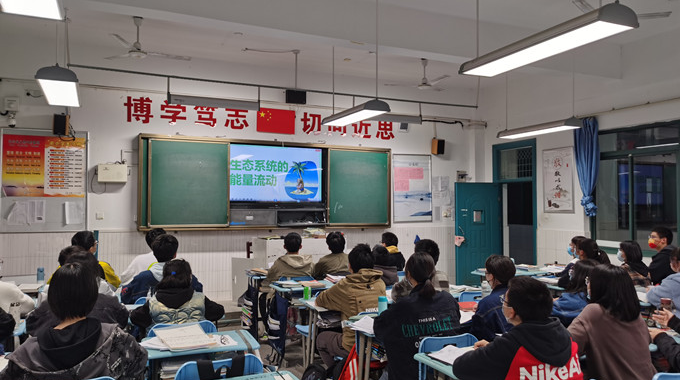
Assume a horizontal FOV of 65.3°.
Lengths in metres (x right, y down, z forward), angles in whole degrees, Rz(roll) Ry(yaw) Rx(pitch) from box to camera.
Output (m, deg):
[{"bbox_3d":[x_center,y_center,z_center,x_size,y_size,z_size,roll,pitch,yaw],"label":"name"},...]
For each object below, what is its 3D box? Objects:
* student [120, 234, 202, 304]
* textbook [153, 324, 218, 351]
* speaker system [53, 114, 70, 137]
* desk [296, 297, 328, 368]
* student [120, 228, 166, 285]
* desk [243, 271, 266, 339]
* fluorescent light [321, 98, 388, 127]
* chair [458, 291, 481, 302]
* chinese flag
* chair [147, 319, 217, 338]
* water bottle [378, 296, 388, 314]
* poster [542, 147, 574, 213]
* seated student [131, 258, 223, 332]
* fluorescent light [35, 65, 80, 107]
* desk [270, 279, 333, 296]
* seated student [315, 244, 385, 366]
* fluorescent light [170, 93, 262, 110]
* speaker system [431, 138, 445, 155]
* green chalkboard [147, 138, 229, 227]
[{"bbox_3d":[-1.546,1.032,4.589,0.600,1.300,0.750,1,-2,-19],"label":"student"},{"bbox_3d":[-0.904,0.853,3.109,0.270,0.030,0.220,2,20,-36],"label":"textbook"},{"bbox_3d":[-3.614,-0.831,6.893,0.155,0.265,0.175,2,2,-15],"label":"speaker system"},{"bbox_3d":[0.011,1.304,4.316,0.600,0.770,0.420,1,-2,-24],"label":"desk"},{"bbox_3d":[-1.946,1.091,5.562,0.580,1.340,0.750,1,-2,-25],"label":"student"},{"bbox_3d":[-0.792,1.377,6.279,0.610,0.745,0.410,1,-2,-24],"label":"desk"},{"bbox_3d":[0.156,-0.874,6.128,0.280,0.120,1.220,1,-2,-25],"label":"fluorescent light"},{"bbox_3d":[1.150,1.293,4.756,0.420,0.810,0.470,1,-2,-24],"label":"chair"},{"bbox_3d":[-0.978,-1.073,8.295,0.592,0.368,0.020,1,-2,-24],"label":"chinese flag"},{"bbox_3d":[-1.070,1.236,3.490,0.420,0.810,0.470,1,-2,-26],"label":"chair"},{"bbox_3d":[0.289,0.801,3.528,0.064,0.182,0.064,0,-2,0],"label":"water bottle"},{"bbox_3d":[3.431,-0.144,8.323,0.025,1.020,0.600,1,-2,-24],"label":"poster"},{"bbox_3d":[-1.117,1.086,3.707,0.600,1.210,0.720,1,-2,-25],"label":"seated student"},{"bbox_3d":[-2.533,-0.924,4.829,0.300,0.120,1.240,1,-2,-24],"label":"fluorescent light"},{"bbox_3d":[-0.363,1.342,5.332,0.610,0.745,0.410,1,-2,-24],"label":"desk"},{"bbox_3d":[0.094,1.073,4.187,0.560,1.280,0.750,1,-3,-30],"label":"seated student"},{"bbox_3d":[-1.660,-1.173,7.081,1.200,0.118,0.130,1,-2,-24],"label":"fluorescent light"},{"bbox_3d":[1.719,-0.741,9.266,0.155,0.265,0.175,1,2,-24],"label":"speaker system"},{"bbox_3d":[-2.177,-0.092,7.724,1.140,1.240,0.050,1,-2,-25],"label":"green chalkboard"}]

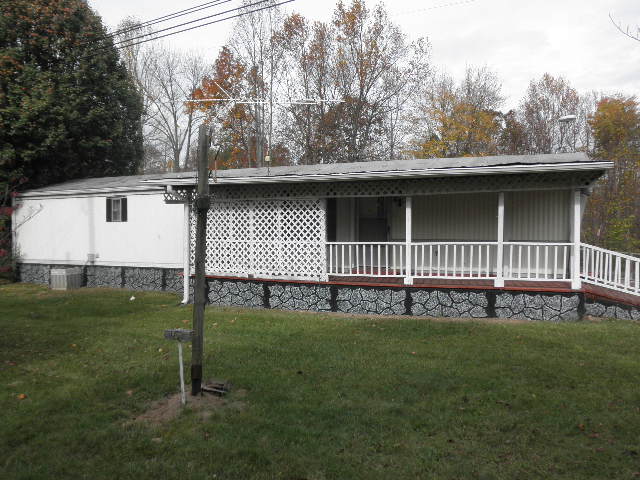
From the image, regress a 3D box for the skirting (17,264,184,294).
[{"bbox_3d":[-6.880,1.130,15.800,6.450,0.680,0.120,0,1,20],"label":"skirting"}]

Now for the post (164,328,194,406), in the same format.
[{"bbox_3d":[-1.385,1.256,5.120,0.290,0.770,0.110,0,1,-6],"label":"post"}]

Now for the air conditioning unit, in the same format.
[{"bbox_3d":[-7.620,1.165,15.600,0.640,0.630,0.640,0,1,20],"label":"air conditioning unit"}]

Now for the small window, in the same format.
[{"bbox_3d":[-6.070,-0.930,15.500,0.800,0.770,0.090,0,1,20],"label":"small window"}]

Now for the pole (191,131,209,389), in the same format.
[{"bbox_3d":[-1.246,0.214,5.400,0.110,2.830,0.110,2,1,0],"label":"pole"}]

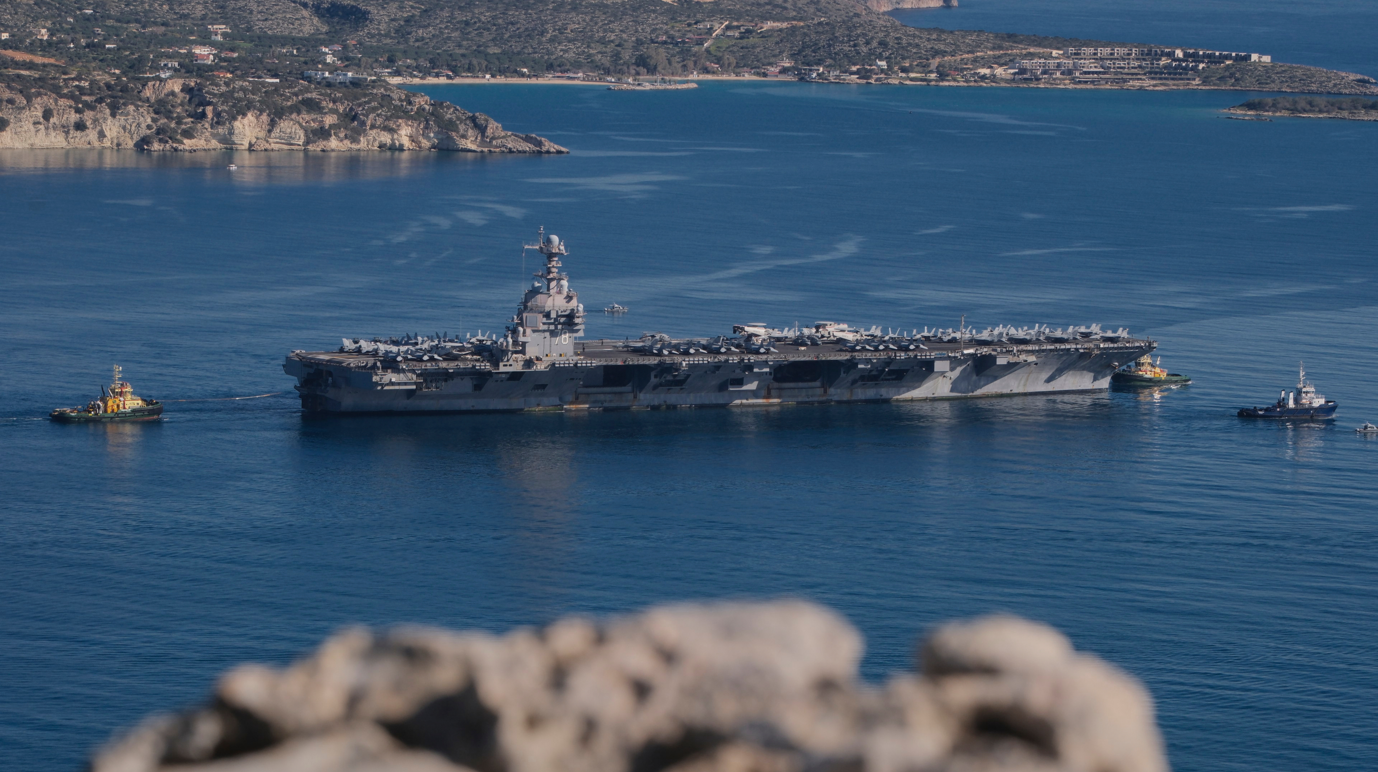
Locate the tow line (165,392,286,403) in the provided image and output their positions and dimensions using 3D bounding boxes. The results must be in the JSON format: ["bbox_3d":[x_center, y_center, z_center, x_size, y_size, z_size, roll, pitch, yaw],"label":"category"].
[{"bbox_3d":[-155.430,3.264,1855.654,46.000,3.300,0.400,-1,6,-24],"label":"tow line"}]

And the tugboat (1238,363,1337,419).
[{"bbox_3d":[212.517,1.982,1934.022,35.500,19.000,10.500,-1,6,-20],"label":"tugboat"}]

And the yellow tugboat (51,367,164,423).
[{"bbox_3d":[-194.718,2.297,1828.539,35.500,17.700,11.500,-1,6,-22],"label":"yellow tugboat"}]

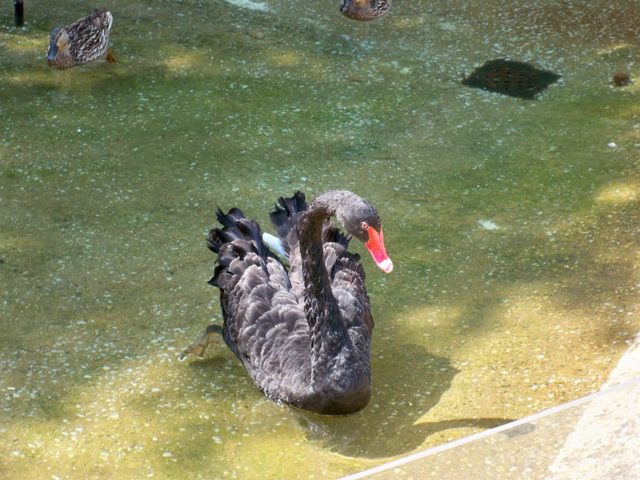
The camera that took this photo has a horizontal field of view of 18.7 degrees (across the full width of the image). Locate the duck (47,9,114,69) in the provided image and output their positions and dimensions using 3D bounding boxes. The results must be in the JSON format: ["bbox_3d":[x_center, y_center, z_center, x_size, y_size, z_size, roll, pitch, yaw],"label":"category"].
[{"bbox_3d":[-0.796,-0.673,6.455,0.160,0.175,0.380,10,28,20],"label":"duck"}]

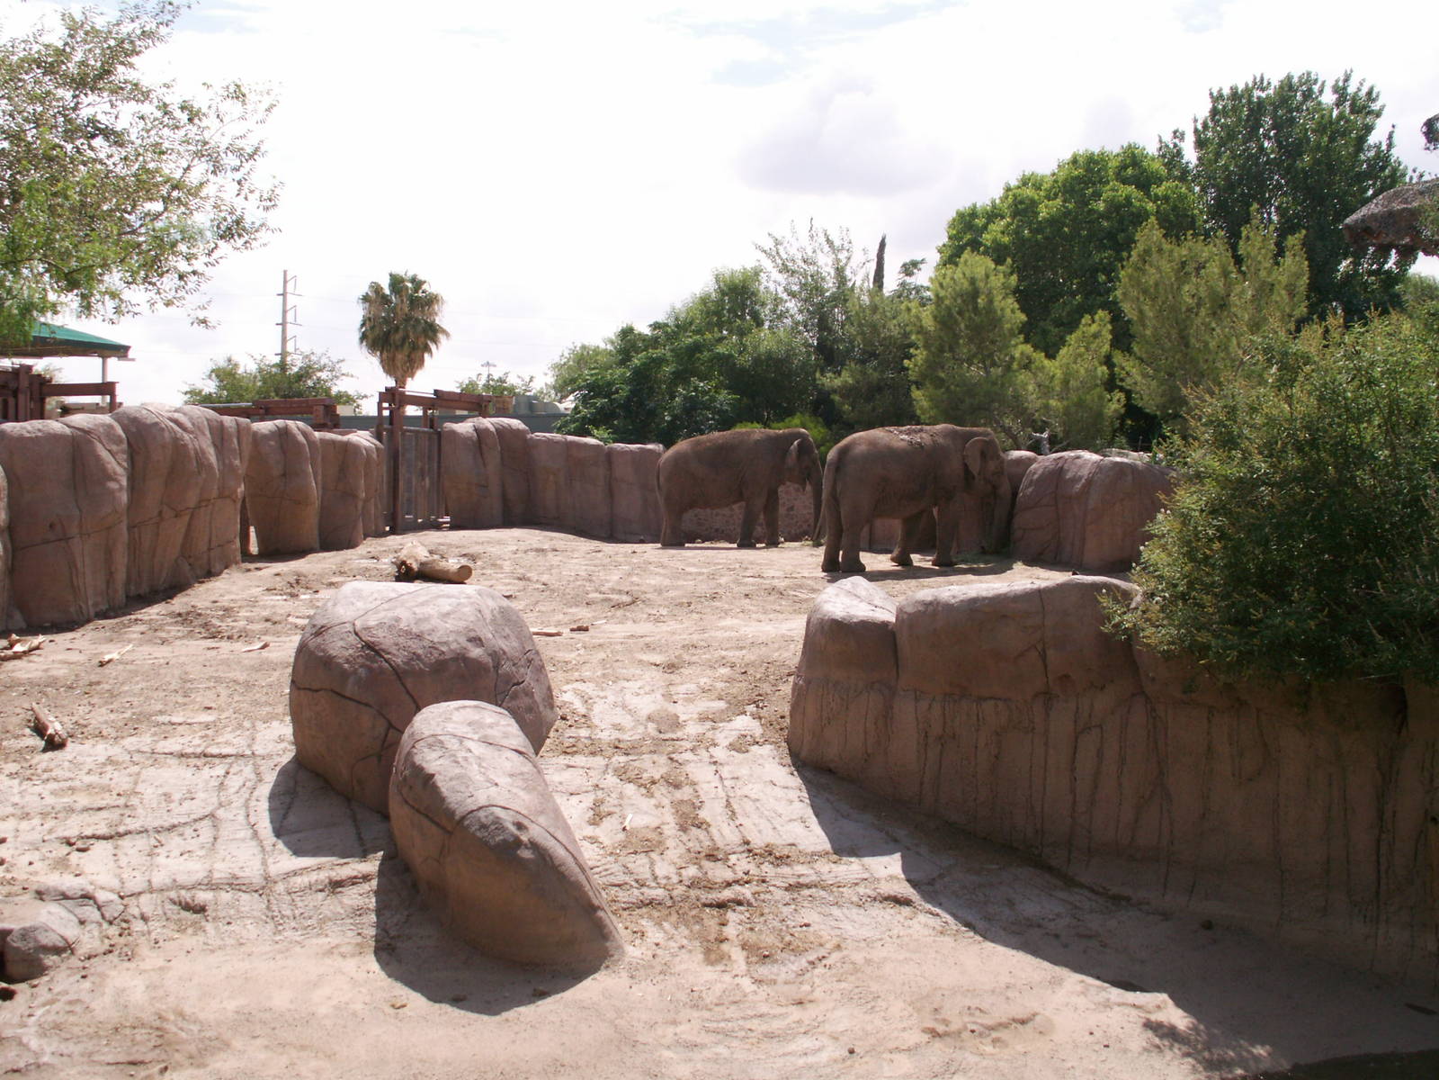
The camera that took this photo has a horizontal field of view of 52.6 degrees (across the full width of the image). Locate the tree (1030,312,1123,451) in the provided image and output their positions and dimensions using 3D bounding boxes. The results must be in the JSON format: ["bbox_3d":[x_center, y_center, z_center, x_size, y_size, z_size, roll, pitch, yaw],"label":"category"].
[{"bbox_3d":[7.588,-2.738,30.884,1.950,4.110,1.950,0,4,0],"label":"tree"}]

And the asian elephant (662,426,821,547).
[{"bbox_3d":[0.415,-1.038,28.999,3.200,2.340,1.150,0,4,-6],"label":"asian elephant"}]

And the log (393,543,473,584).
[{"bbox_3d":[-4.342,0.367,22.081,1.080,0.420,0.600,1,4,20],"label":"log"}]

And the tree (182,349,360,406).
[{"bbox_3d":[-15.466,-4.121,50.169,6.100,4.715,5.600,2,4,0],"label":"tree"}]

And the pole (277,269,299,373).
[{"bbox_3d":[-41.956,-17.553,140.607,2.200,16.977,1.200,2,4,0],"label":"pole"}]

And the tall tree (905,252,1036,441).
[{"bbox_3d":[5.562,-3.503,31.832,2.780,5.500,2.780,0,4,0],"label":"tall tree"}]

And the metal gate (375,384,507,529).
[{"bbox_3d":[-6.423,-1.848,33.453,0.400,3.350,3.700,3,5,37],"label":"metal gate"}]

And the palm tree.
[{"bbox_3d":[-12.741,-6.441,58.298,3.700,8.341,3.700,2,4,0],"label":"palm tree"}]

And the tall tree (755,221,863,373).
[{"bbox_3d":[2.480,-5.018,43.306,3.300,8.562,3.300,2,4,0],"label":"tall tree"}]

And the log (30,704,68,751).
[{"bbox_3d":[-4.989,1.388,10.825,0.200,0.200,0.950,-2,5,-27],"label":"log"}]

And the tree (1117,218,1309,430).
[{"bbox_3d":[10.098,-3.587,29.821,3.840,5.950,3.840,0,4,0],"label":"tree"}]

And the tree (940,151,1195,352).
[{"bbox_3d":[10.862,-6.505,46.414,8.300,11.585,7.600,2,4,0],"label":"tree"}]

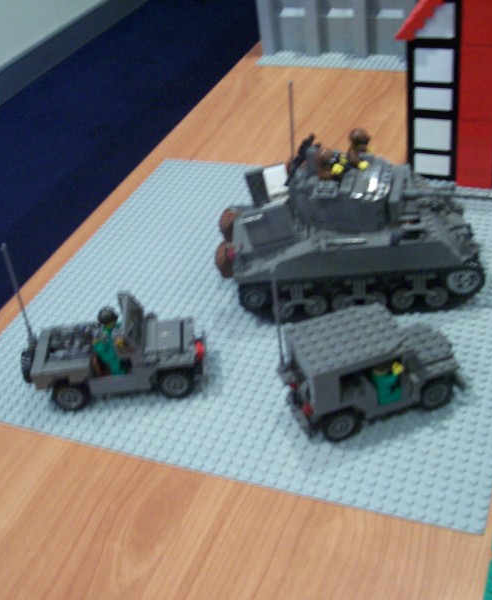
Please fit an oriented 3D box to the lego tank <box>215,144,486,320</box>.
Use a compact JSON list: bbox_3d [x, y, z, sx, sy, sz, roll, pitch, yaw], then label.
[{"bbox_3d":[0.082,-0.053,0.596,0.200,0.100,0.084,-3,37,7],"label":"lego tank"}]

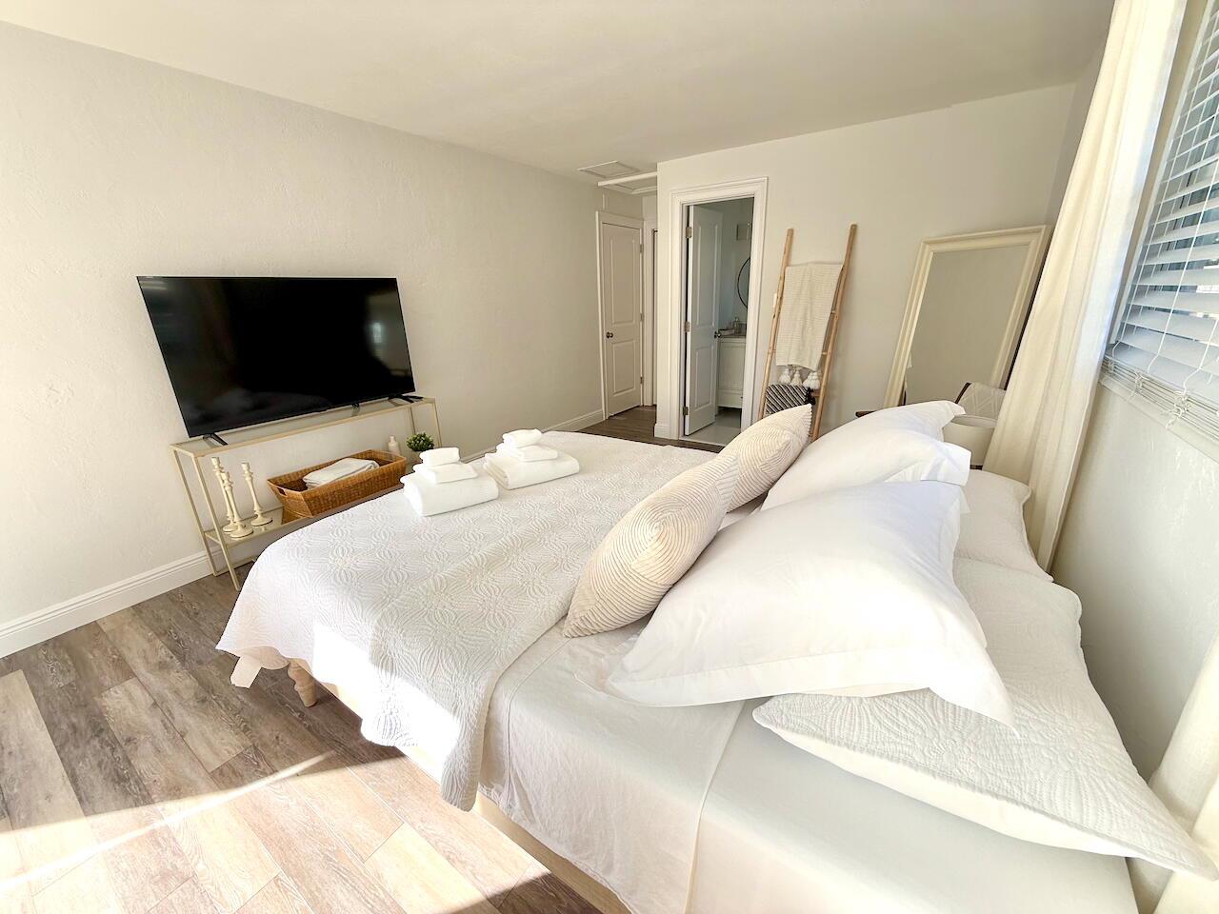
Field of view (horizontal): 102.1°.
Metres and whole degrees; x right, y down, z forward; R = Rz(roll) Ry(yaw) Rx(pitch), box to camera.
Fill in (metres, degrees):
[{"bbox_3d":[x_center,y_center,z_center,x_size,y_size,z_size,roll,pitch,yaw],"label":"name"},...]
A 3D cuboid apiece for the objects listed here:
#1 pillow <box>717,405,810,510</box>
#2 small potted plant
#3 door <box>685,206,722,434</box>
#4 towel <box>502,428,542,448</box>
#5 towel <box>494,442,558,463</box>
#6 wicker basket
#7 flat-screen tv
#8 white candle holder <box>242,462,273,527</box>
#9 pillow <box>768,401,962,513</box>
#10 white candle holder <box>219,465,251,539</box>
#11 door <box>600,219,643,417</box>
[{"bbox_3d":[0.518,0.007,1.723,0.180,0.450,0.460,46,37,13],"label":"pillow"},{"bbox_3d":[-1.311,-0.046,3.425,0.200,0.235,0.200,11,22,33],"label":"small potted plant"},{"bbox_3d":[0.905,-1.248,4.740,0.042,2.030,0.615,11,22,33],"label":"door"},{"bbox_3d":[-0.389,-0.085,2.215,0.130,0.052,0.150,-14,22,-31],"label":"towel"},{"bbox_3d":[-0.365,-0.029,2.188,0.170,0.042,0.240,-12,21,-27],"label":"towel"},{"bbox_3d":[-1.609,0.151,2.979,0.375,0.165,0.635,11,22,33],"label":"wicker basket"},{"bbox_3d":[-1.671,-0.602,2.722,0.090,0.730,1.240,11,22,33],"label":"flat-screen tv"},{"bbox_3d":[-1.886,0.195,2.619,0.104,0.330,0.104,11,22,33],"label":"white candle holder"},{"bbox_3d":[0.713,0.077,1.467,0.620,0.220,0.680,-28,-1,39],"label":"pillow"},{"bbox_3d":[-1.903,0.236,2.493,0.104,0.335,0.104,11,22,33],"label":"white candle holder"},{"bbox_3d":[0.147,-1.523,5.624,0.050,2.030,0.765,11,22,33],"label":"door"}]

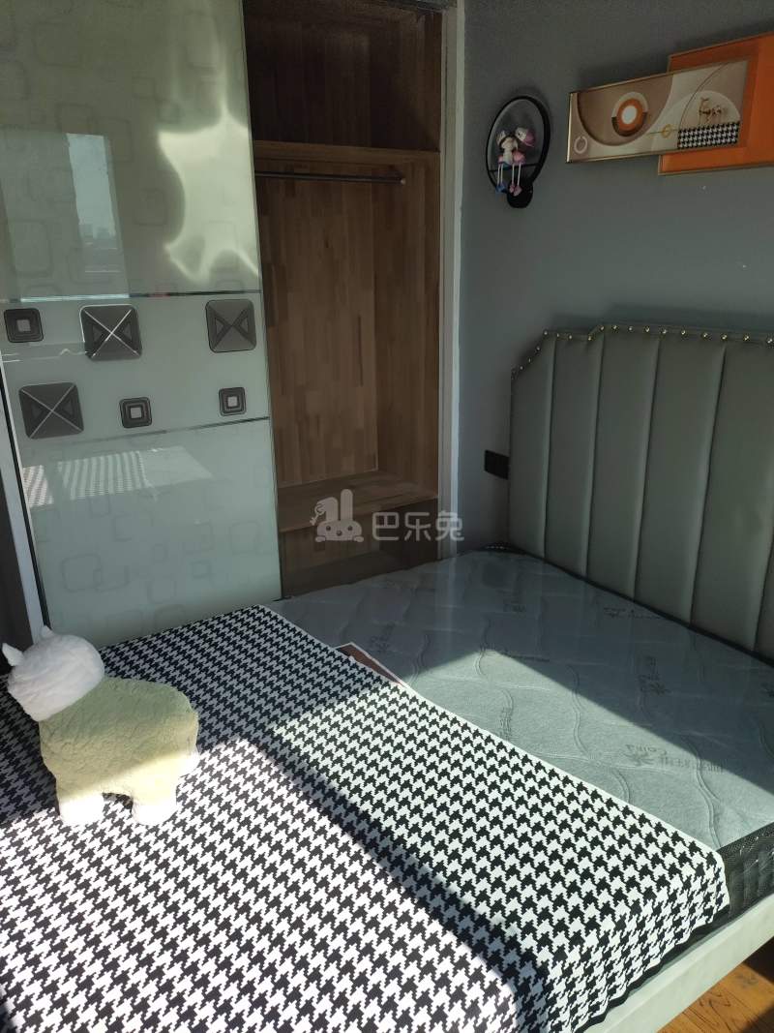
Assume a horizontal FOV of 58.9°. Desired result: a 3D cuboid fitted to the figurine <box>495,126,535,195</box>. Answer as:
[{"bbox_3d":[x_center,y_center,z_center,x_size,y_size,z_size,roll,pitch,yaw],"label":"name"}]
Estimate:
[{"bbox_3d":[0.445,-1.222,2.361,0.070,0.200,0.135,-12,22,-29],"label":"figurine"}]

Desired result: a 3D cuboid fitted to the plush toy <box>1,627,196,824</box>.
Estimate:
[{"bbox_3d":[-0.555,0.415,1.396,0.365,0.360,0.210,3,20,11],"label":"plush toy"}]

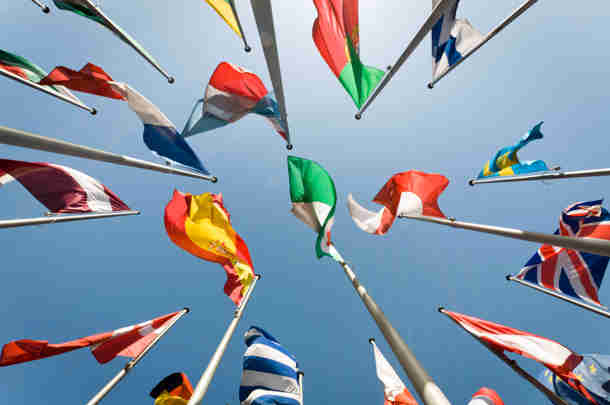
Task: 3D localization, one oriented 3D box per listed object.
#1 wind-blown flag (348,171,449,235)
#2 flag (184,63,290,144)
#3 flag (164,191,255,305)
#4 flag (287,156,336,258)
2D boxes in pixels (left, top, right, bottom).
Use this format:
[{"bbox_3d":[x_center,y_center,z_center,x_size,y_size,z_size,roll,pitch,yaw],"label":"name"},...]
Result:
[{"bbox_3d":[1.331,-0.005,4.091,1.300,1.550,0.650,18,-90,-2],"label":"wind-blown flag"},{"bbox_3d":[-0.868,-1.279,4.010,1.350,1.600,0.650,30,-90,-2],"label":"flag"},{"bbox_3d":[-1.138,0.598,3.877,0.600,1.800,1.700,-20,-89,-1],"label":"flag"},{"bbox_3d":[0.135,0.122,3.958,0.550,1.700,1.450,-30,-89,-1],"label":"flag"}]

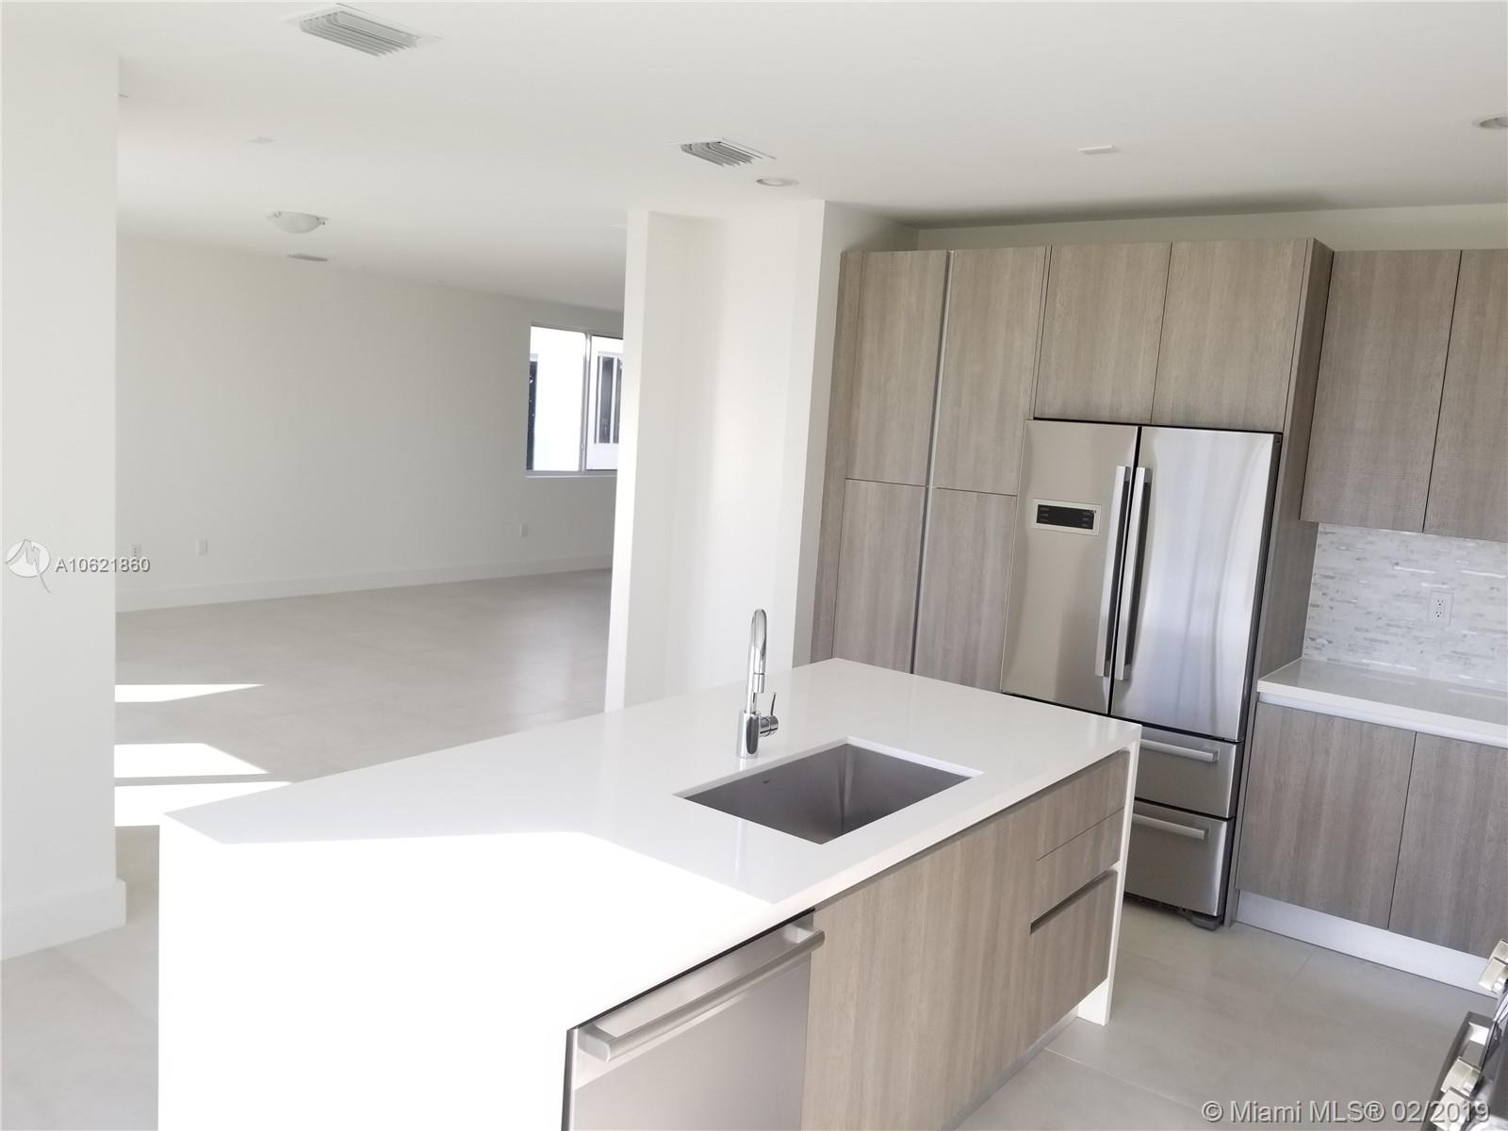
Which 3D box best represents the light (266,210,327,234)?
[{"bbox_3d":[-2.525,-1.887,6.269,0.340,0.110,0.340,10,10,38],"label":"light"}]

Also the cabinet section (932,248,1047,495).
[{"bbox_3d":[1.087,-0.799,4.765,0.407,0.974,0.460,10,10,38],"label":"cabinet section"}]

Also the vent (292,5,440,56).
[{"bbox_3d":[-1.024,-1.379,2.956,0.285,0.030,0.300,10,10,38],"label":"vent"}]

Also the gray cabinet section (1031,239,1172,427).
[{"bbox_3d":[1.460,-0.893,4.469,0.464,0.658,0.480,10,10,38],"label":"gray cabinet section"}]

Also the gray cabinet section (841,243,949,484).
[{"bbox_3d":[0.746,-0.860,5.035,0.412,0.979,0.460,10,10,38],"label":"gray cabinet section"}]

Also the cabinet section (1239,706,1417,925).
[{"bbox_3d":[2.124,0.835,4.106,0.490,0.675,0.520,10,10,38],"label":"cabinet section"}]

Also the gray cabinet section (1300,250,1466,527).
[{"bbox_3d":[2.282,-0.623,4.082,0.394,0.953,0.340,10,10,38],"label":"gray cabinet section"}]

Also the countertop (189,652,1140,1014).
[{"bbox_3d":[-0.010,0.491,2.716,1.070,0.046,2.254,10,10,38],"label":"countertop"}]

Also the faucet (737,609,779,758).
[{"bbox_3d":[0.027,0.288,2.641,0.095,0.380,0.240,3,8,-6],"label":"faucet"}]

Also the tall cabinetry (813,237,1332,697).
[{"bbox_3d":[1.237,-0.040,4.768,1.921,2.437,0.620,10,10,38],"label":"tall cabinetry"}]

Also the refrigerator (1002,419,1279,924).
[{"bbox_3d":[1.539,0.359,4.468,0.913,1.767,0.700,10,10,38],"label":"refrigerator"}]

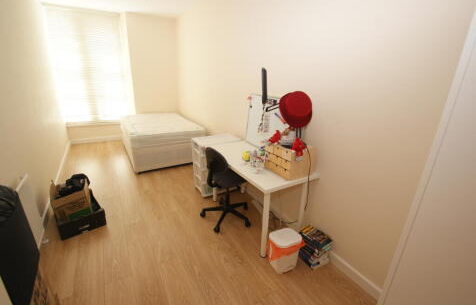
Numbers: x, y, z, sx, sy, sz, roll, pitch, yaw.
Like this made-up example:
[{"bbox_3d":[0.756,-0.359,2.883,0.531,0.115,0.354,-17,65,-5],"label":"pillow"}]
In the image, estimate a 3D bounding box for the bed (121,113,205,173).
[{"bbox_3d":[-1.599,-0.308,4.329,1.255,0.639,1.786,-9,23,-32],"label":"bed"}]

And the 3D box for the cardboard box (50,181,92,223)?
[{"bbox_3d":[-1.692,0.538,2.184,0.262,0.370,0.354,-11,24,-35],"label":"cardboard box"}]

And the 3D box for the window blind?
[{"bbox_3d":[-3.002,-1.701,4.399,1.247,2.187,0.092,-9,23,-32],"label":"window blind"}]

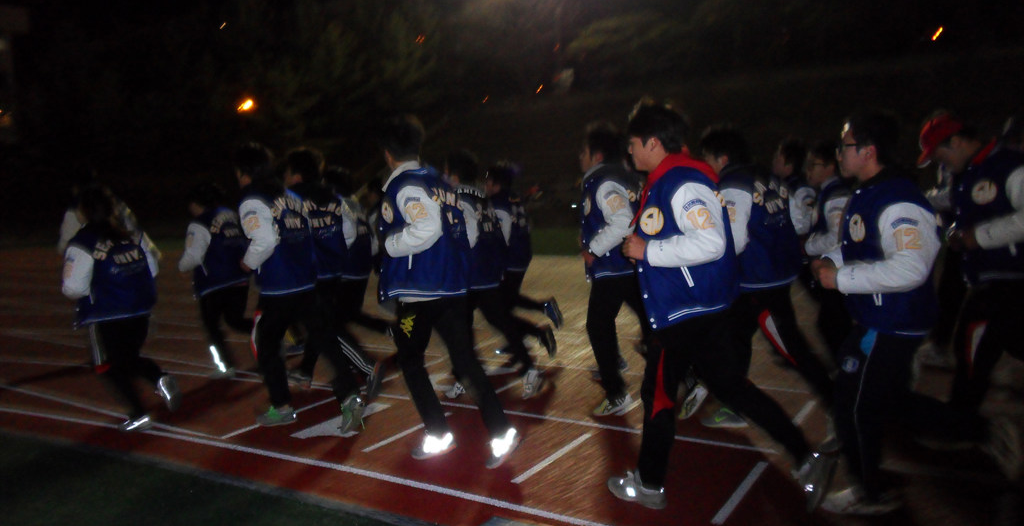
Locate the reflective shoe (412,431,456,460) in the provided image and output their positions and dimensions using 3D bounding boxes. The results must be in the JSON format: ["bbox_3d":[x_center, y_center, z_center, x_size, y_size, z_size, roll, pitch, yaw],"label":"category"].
[{"bbox_3d":[-0.402,0.946,3.680,0.270,0.115,0.100,-21,-8,38],"label":"reflective shoe"}]

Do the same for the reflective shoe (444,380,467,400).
[{"bbox_3d":[-0.365,0.871,4.850,0.270,0.110,0.100,-15,-2,30],"label":"reflective shoe"}]

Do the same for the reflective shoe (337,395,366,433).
[{"bbox_3d":[-0.965,0.911,4.270,0.115,0.270,0.100,35,21,21],"label":"reflective shoe"}]

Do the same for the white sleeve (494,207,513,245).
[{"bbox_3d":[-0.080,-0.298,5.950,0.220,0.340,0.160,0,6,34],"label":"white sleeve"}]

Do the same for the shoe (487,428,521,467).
[{"bbox_3d":[-0.043,0.930,3.580,0.270,0.110,0.100,-45,-12,21],"label":"shoe"}]

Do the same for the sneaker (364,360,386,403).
[{"bbox_3d":[-0.868,0.736,4.450,0.110,0.270,0.100,17,13,21],"label":"sneaker"}]

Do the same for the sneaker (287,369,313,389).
[{"bbox_3d":[-1.616,0.878,5.350,0.280,0.115,0.105,0,6,34],"label":"sneaker"}]

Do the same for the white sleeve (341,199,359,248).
[{"bbox_3d":[-1.158,-0.278,5.000,0.220,0.350,0.160,3,7,23],"label":"white sleeve"}]

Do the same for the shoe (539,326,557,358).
[{"bbox_3d":[0.270,0.597,5.400,0.110,0.270,0.100,-15,-2,34],"label":"shoe"}]

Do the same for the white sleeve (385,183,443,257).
[{"bbox_3d":[-0.492,-0.212,3.550,0.290,0.370,0.180,0,6,34],"label":"white sleeve"}]

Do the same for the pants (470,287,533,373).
[{"bbox_3d":[-0.104,0.458,4.750,0.550,0.770,0.360,0,6,34],"label":"pants"}]

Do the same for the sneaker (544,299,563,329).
[{"bbox_3d":[0.324,0.395,5.550,0.110,0.260,0.100,14,12,28],"label":"sneaker"}]

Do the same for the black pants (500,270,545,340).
[{"bbox_3d":[0.036,0.354,5.650,0.460,0.700,0.360,1,6,29],"label":"black pants"}]

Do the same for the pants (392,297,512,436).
[{"bbox_3d":[-0.319,0.521,3.680,0.500,0.800,0.380,1,6,30],"label":"pants"}]

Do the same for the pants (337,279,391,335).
[{"bbox_3d":[-1.261,0.398,5.950,0.530,0.740,0.340,0,6,34],"label":"pants"}]

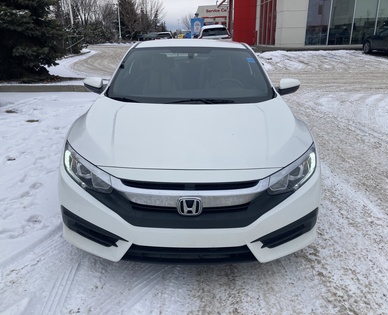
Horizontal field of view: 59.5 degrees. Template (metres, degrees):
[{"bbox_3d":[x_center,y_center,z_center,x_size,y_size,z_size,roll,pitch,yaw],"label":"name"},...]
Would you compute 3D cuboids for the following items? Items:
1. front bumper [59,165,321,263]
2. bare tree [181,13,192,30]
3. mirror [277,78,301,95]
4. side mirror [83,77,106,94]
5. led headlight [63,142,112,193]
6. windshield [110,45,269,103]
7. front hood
[{"bbox_3d":[-0.019,0.292,2.072,1.750,0.560,0.590,0,19,-1],"label":"front bumper"},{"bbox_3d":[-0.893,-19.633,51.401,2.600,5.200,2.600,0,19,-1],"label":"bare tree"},{"bbox_3d":[0.901,-0.689,3.277,0.225,0.155,0.160,0,19,-1],"label":"mirror"},{"bbox_3d":[-0.939,-0.697,3.260,0.225,0.155,0.160,0,19,-1],"label":"side mirror"},{"bbox_3d":[-0.658,0.058,2.070,0.400,0.235,0.420,0,19,-1],"label":"led headlight"},{"bbox_3d":[-0.022,-0.786,3.087,1.460,0.420,0.970,0,19,-1],"label":"windshield"},{"bbox_3d":[-0.019,-0.207,2.390,1.600,0.270,1.140,0,19,-1],"label":"front hood"}]

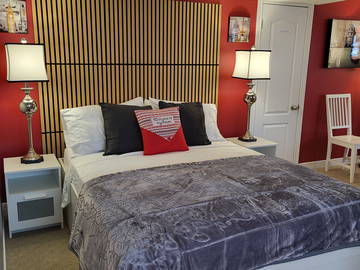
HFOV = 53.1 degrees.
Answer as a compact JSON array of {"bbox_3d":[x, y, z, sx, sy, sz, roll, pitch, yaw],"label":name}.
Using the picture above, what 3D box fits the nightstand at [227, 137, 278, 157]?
[{"bbox_3d":[0.756,0.327,3.908,0.391,0.532,0.411,-5,14,-25],"label":"nightstand"}]

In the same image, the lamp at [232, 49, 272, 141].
[{"bbox_3d":[0.738,-0.417,3.764,0.281,0.983,0.281,-5,14,-25],"label":"lamp"}]

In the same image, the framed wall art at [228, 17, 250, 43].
[{"bbox_3d":[0.624,-1.102,3.794,0.254,0.254,0.032,-5,14,-25],"label":"framed wall art"}]

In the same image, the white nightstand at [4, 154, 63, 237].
[{"bbox_3d":[-1.212,0.485,2.998,0.391,0.532,0.411,-5,14,-25],"label":"white nightstand"}]

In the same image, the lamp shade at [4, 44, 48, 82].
[{"bbox_3d":[-1.189,-0.560,2.795,0.281,0.281,0.281,-5,14,-25],"label":"lamp shade"}]

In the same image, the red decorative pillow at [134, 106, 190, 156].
[{"bbox_3d":[-0.153,-0.039,3.237,0.436,0.421,0.140,-5,-17,-25],"label":"red decorative pillow"}]

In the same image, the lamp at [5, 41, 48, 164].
[{"bbox_3d":[-1.195,-0.260,2.860,0.281,0.983,0.281,-5,14,-25],"label":"lamp"}]

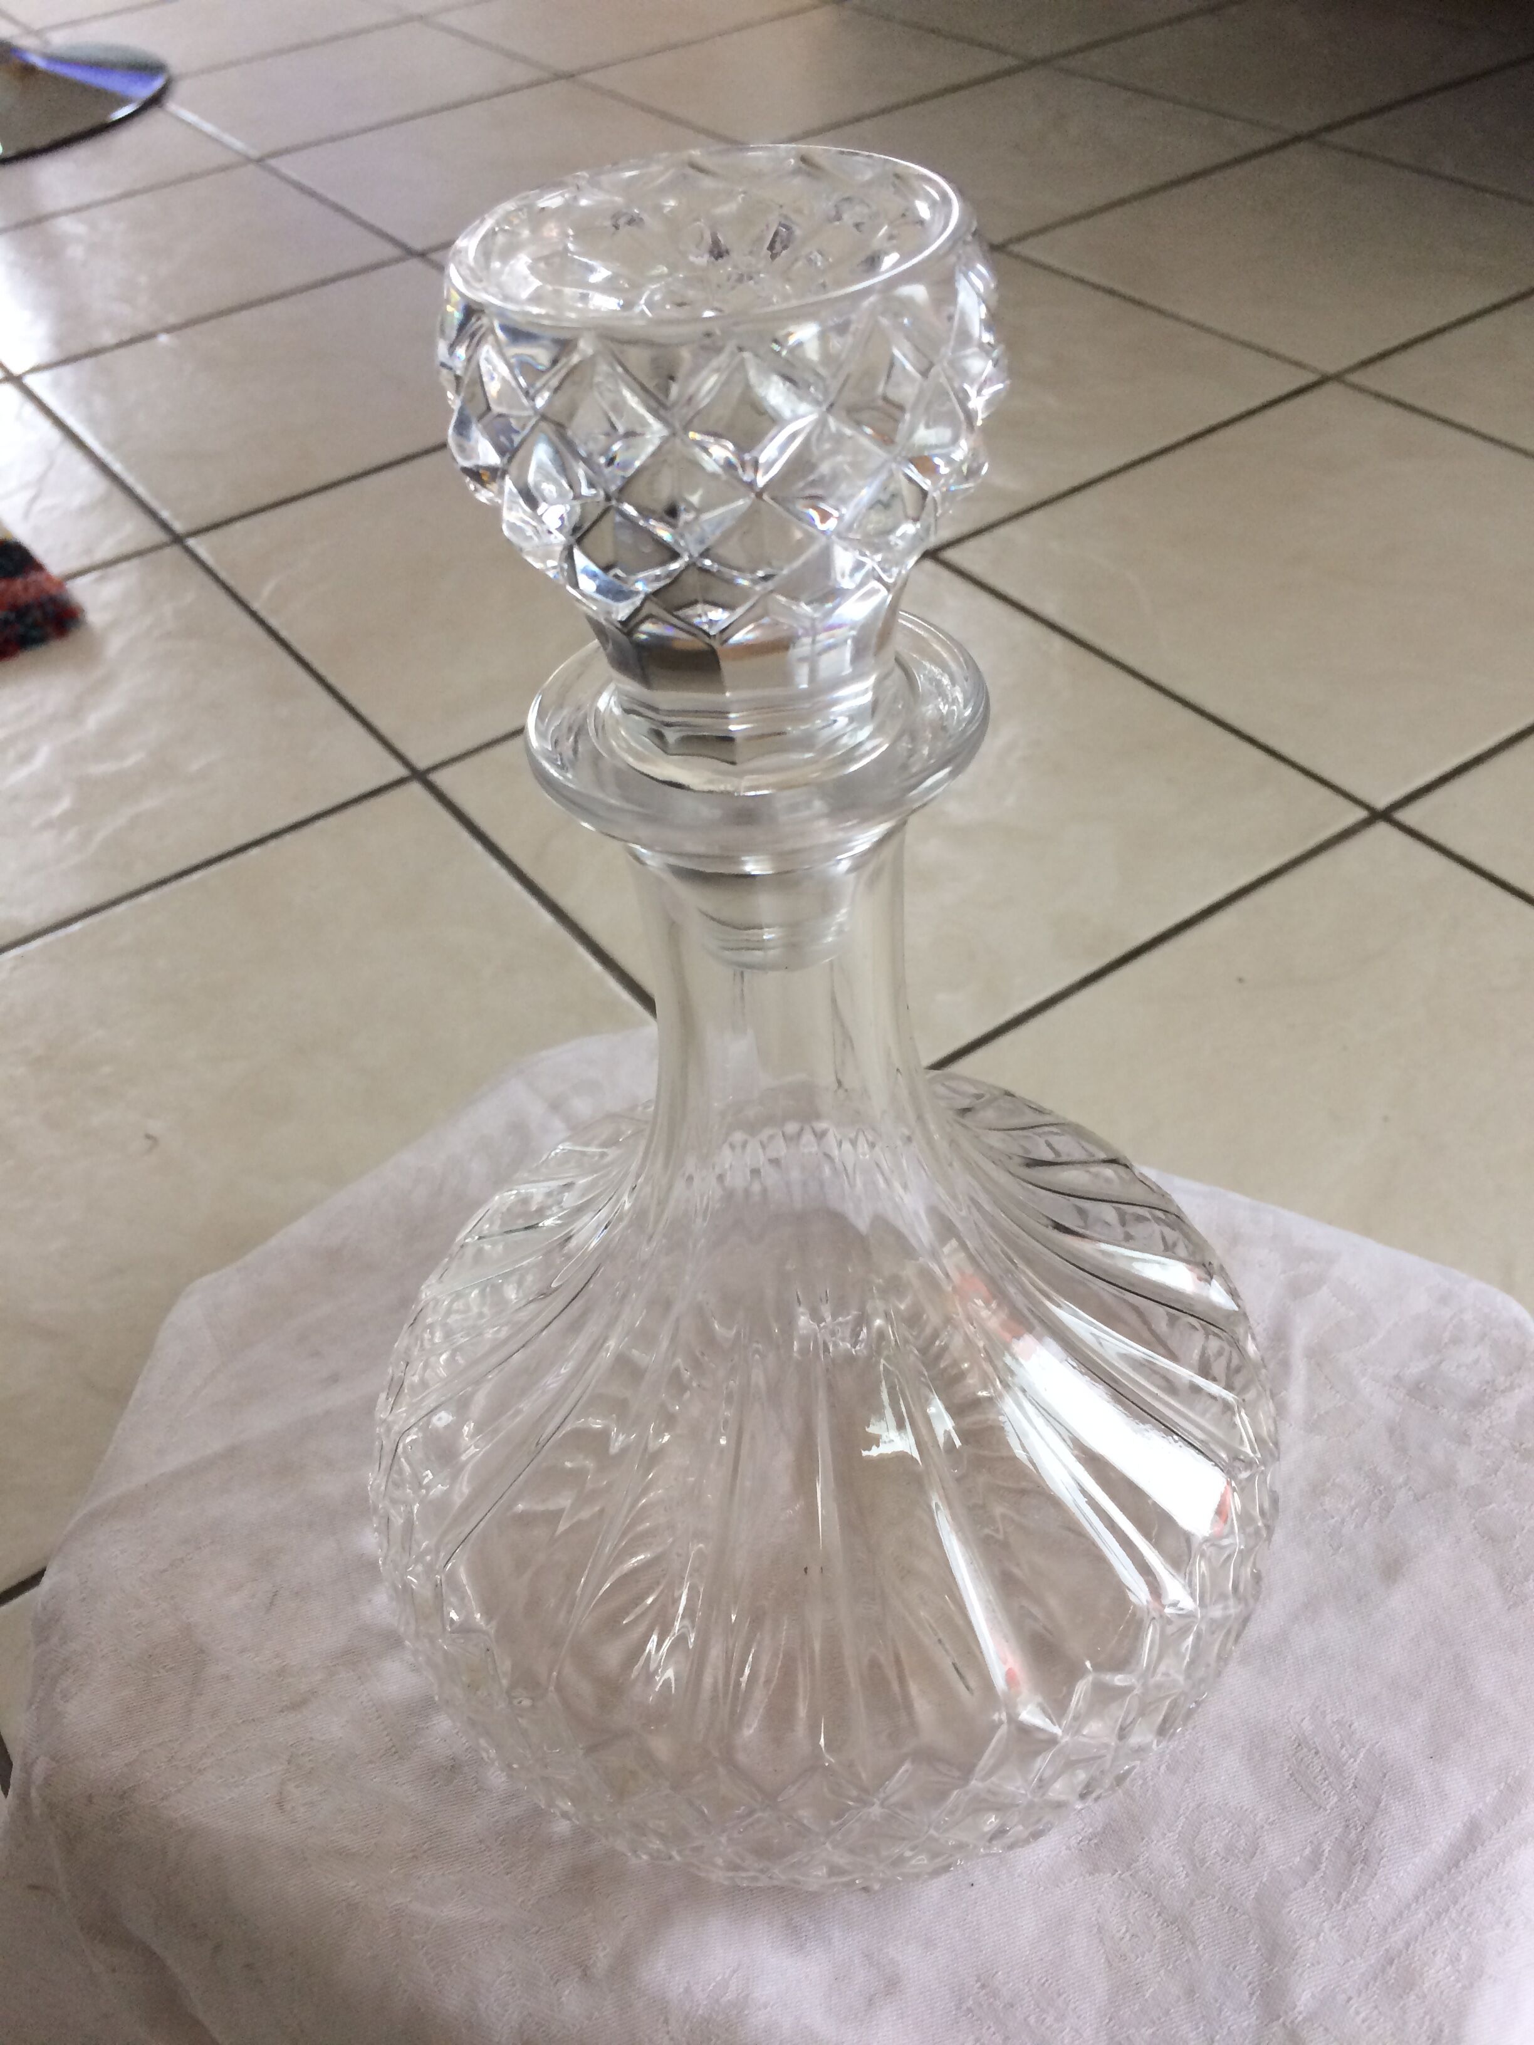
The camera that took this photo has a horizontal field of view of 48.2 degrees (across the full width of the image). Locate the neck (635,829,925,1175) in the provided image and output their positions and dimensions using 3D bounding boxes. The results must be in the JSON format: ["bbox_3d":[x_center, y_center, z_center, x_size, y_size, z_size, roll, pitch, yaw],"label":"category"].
[{"bbox_3d":[0.002,-0.004,0.243,0.043,0.064,0.043,-6,44,0],"label":"neck"}]

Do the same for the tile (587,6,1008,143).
[{"bbox_3d":[0.032,-0.953,1.722,0.330,0.010,0.330,-28,48,-22],"label":"tile"}]

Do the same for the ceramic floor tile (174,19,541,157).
[{"bbox_3d":[-0.438,-0.983,1.802,0.330,0.010,0.330,-28,48,-22],"label":"ceramic floor tile"}]

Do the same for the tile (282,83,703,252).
[{"bbox_3d":[-0.245,-0.802,1.595,0.330,0.010,0.330,-28,48,-22],"label":"tile"}]

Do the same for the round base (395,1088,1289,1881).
[{"bbox_3d":[0.009,0.066,0.311,0.164,0.107,0.164,-3,44,3],"label":"round base"}]

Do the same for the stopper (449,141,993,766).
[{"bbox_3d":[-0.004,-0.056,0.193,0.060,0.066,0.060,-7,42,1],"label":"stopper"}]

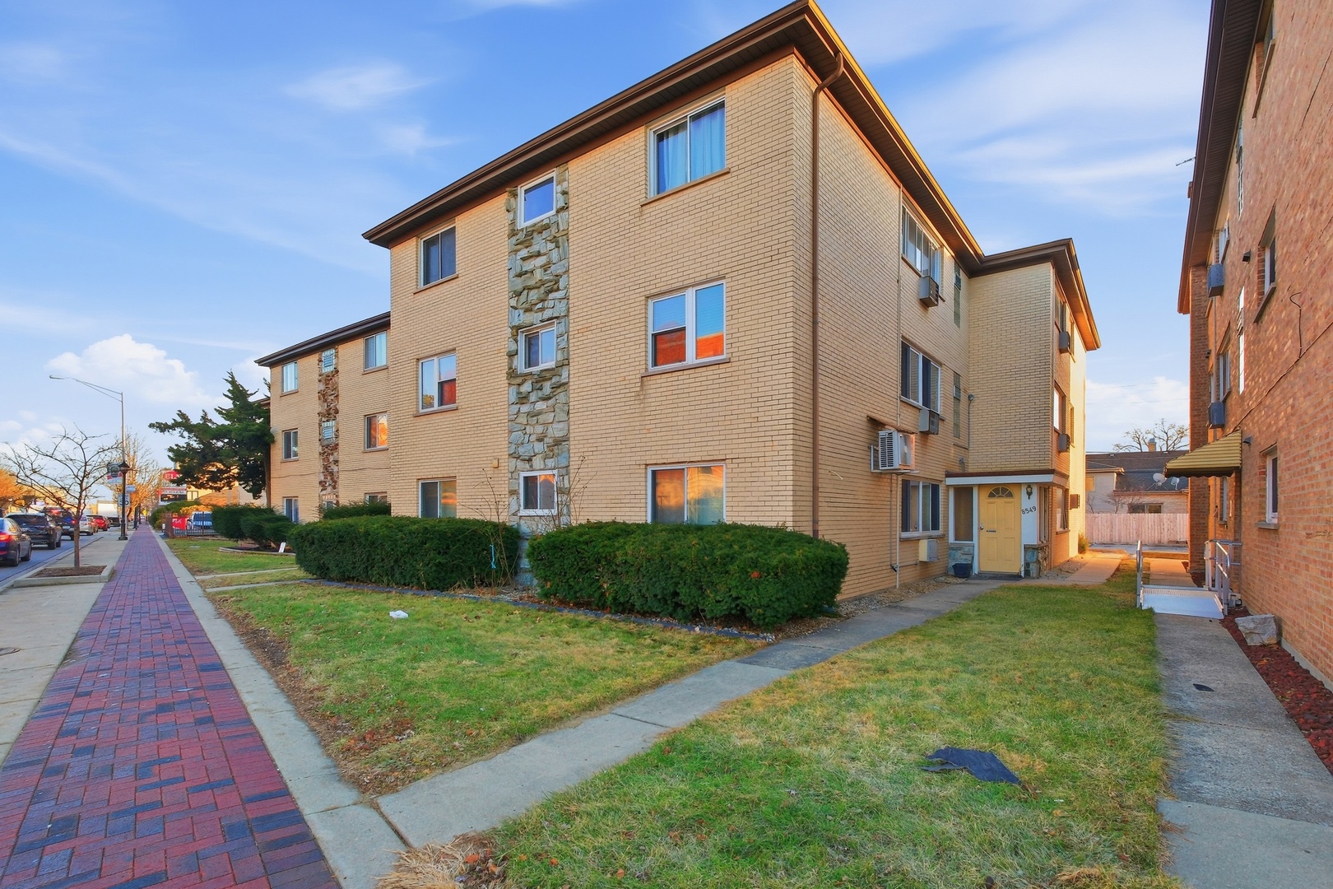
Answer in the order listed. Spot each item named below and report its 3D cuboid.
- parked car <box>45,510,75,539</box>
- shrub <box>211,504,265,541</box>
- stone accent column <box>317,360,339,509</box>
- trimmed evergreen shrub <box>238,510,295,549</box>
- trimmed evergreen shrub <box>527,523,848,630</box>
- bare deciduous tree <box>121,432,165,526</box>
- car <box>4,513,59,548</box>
[{"bbox_3d":[-36.980,4.728,33.400,1.900,1.750,4.700,3,-4,-43],"label":"parked car"},{"bbox_3d":[-16.810,3.095,22.000,1.900,1.500,1.750,-2,-4,35],"label":"shrub"},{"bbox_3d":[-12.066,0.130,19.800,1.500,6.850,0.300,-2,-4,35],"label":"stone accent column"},{"bbox_3d":[-13.914,2.948,19.400,1.700,1.350,1.550,-2,-4,35],"label":"trimmed evergreen shrub"},{"bbox_3d":[0.226,1.775,8.300,4.200,1.140,1.750,-2,-4,37],"label":"trimmed evergreen shrub"},{"bbox_3d":[-54.242,3.421,57.000,4.800,9.500,4.800,3,-4,-43],"label":"bare deciduous tree"},{"bbox_3d":[-30.606,4.094,26.670,1.870,1.580,4.600,3,-4,-43],"label":"car"}]

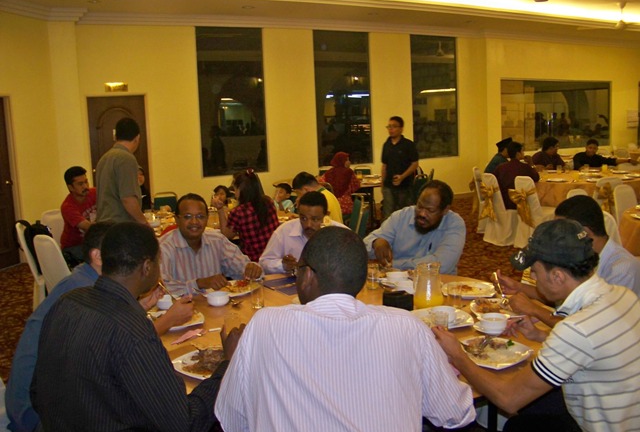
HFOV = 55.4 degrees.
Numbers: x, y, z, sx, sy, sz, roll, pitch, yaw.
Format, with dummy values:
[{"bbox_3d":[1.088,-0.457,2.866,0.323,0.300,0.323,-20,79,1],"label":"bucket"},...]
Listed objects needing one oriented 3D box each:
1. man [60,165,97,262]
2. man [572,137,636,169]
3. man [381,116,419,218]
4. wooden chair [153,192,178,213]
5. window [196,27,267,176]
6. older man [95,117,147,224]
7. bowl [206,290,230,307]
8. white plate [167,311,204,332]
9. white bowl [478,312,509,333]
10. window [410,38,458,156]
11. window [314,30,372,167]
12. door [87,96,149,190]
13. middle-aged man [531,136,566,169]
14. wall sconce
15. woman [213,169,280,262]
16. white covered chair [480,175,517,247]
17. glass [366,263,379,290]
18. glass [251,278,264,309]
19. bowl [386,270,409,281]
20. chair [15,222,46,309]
[{"bbox_3d":[-1.890,0.208,5.343,0.750,1.300,0.520,2,9,30],"label":"man"},{"bbox_3d":[4.357,-0.564,9.391,0.920,1.260,0.650,-1,8,8],"label":"man"},{"bbox_3d":[0.956,-0.367,7.267,0.490,1.660,0.320,1,9,25],"label":"man"},{"bbox_3d":[-1.908,0.094,7.757,0.410,0.850,0.490,-6,9,-25],"label":"wooden chair"},{"bbox_3d":[-1.442,-1.898,10.171,1.155,2.410,0.120,-7,9,-27],"label":"window"},{"bbox_3d":[-1.617,0.063,5.049,0.470,1.750,0.340,4,10,36],"label":"older man"},{"bbox_3d":[-0.491,0.413,2.949,0.109,0.054,0.109,-2,8,0],"label":"bowl"},{"bbox_3d":[-0.600,0.438,2.570,0.250,0.022,0.250,-7,9,-27],"label":"white plate"},{"bbox_3d":[0.646,0.400,2.260,0.100,0.052,0.100,-2,8,0],"label":"white bowl"},{"bbox_3d":[2.247,-2.312,11.873,1.150,2.380,0.100,-7,9,-28],"label":"window"},{"bbox_3d":[0.444,-2.127,11.141,1.142,2.389,0.120,-7,9,-27],"label":"window"},{"bbox_3d":[-2.985,-0.715,9.202,0.900,2.140,0.070,-7,9,-28],"label":"door"},{"bbox_3d":[3.620,-0.524,9.228,0.700,1.290,0.500,4,10,38],"label":"middle-aged man"},{"bbox_3d":[-3.067,-1.943,9.237,0.334,0.134,0.100,-7,9,-27],"label":"wall sconce"},{"bbox_3d":[-0.582,0.260,4.819,0.500,1.240,0.680,-7,9,-30],"label":"woman"},{"bbox_3d":[2.434,-0.123,7.782,0.550,0.910,0.450,-4,8,-10],"label":"white covered chair"},{"bbox_3d":[0.261,0.298,2.980,0.060,0.122,0.060,-2,8,0],"label":"glass"},{"bbox_3d":[-0.283,0.353,2.760,0.060,0.123,0.060,-2,8,0],"label":"glass"},{"bbox_3d":[0.406,0.335,3.166,0.113,0.052,0.113,-2,8,0],"label":"bowl"},{"bbox_3d":[-2.210,0.504,5.042,0.560,0.930,0.450,-6,9,-25],"label":"chair"}]

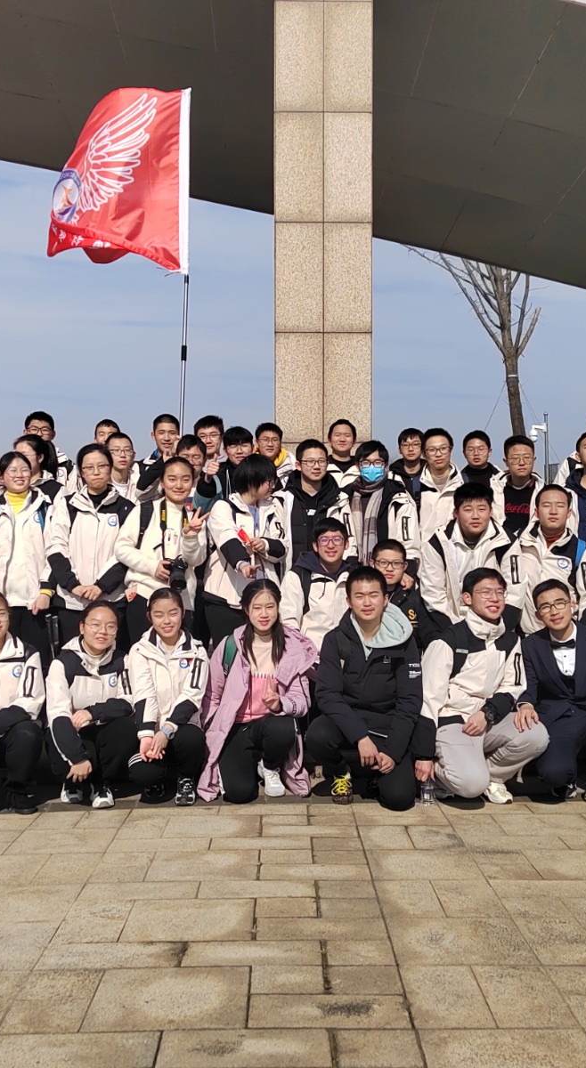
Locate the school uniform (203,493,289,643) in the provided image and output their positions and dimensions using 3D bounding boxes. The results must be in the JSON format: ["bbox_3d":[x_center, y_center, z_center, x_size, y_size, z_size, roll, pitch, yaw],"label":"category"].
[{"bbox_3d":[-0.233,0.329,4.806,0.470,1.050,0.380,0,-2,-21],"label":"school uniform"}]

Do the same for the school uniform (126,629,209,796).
[{"bbox_3d":[-0.606,0.864,4.580,0.410,0.770,0.560,0,-1,3],"label":"school uniform"}]

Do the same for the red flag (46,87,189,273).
[{"bbox_3d":[-1.194,-2.412,6.450,0.950,1.220,0.450,0,-2,-6],"label":"red flag"}]

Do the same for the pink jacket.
[{"bbox_3d":[-0.179,0.832,4.550,0.560,0.840,0.500,0,-1,-6],"label":"pink jacket"}]

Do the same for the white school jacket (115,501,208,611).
[{"bbox_3d":[-0.701,0.103,5.030,0.500,0.600,0.380,0,-1,-13],"label":"white school jacket"}]

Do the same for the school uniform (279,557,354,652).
[{"bbox_3d":[0.169,0.470,5.050,0.520,0.700,0.400,0,-1,0],"label":"school uniform"}]

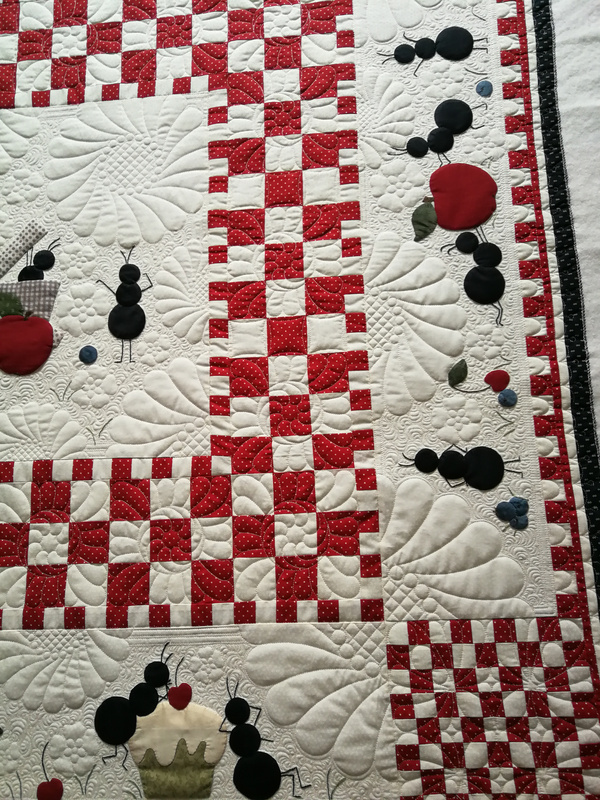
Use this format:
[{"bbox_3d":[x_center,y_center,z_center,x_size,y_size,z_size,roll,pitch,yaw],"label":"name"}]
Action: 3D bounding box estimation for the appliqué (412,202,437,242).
[{"bbox_3d":[0.163,-0.232,0.811,0.032,0.004,0.053,-2,81,3],"label":"appliqué"}]

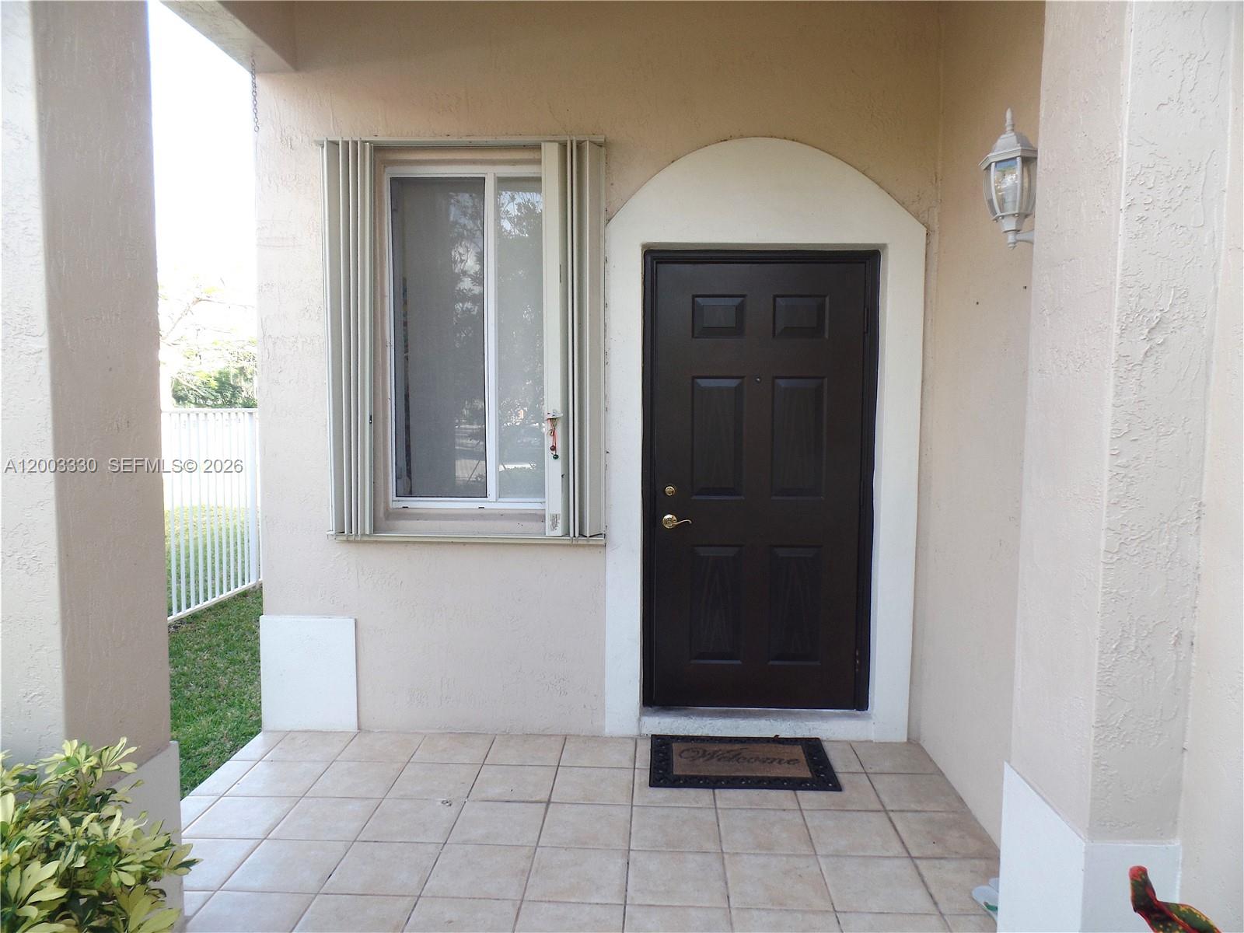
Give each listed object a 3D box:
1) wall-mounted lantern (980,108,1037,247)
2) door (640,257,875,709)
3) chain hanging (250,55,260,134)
[{"bbox_3d":[1.168,-0.849,2.438,0.210,0.405,0.172,1,4,2],"label":"wall-mounted lantern"},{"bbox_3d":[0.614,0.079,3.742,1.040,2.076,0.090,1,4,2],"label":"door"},{"bbox_3d":[-1.507,-1.525,3.393,0.027,0.303,0.025,1,4,2],"label":"chain hanging"}]

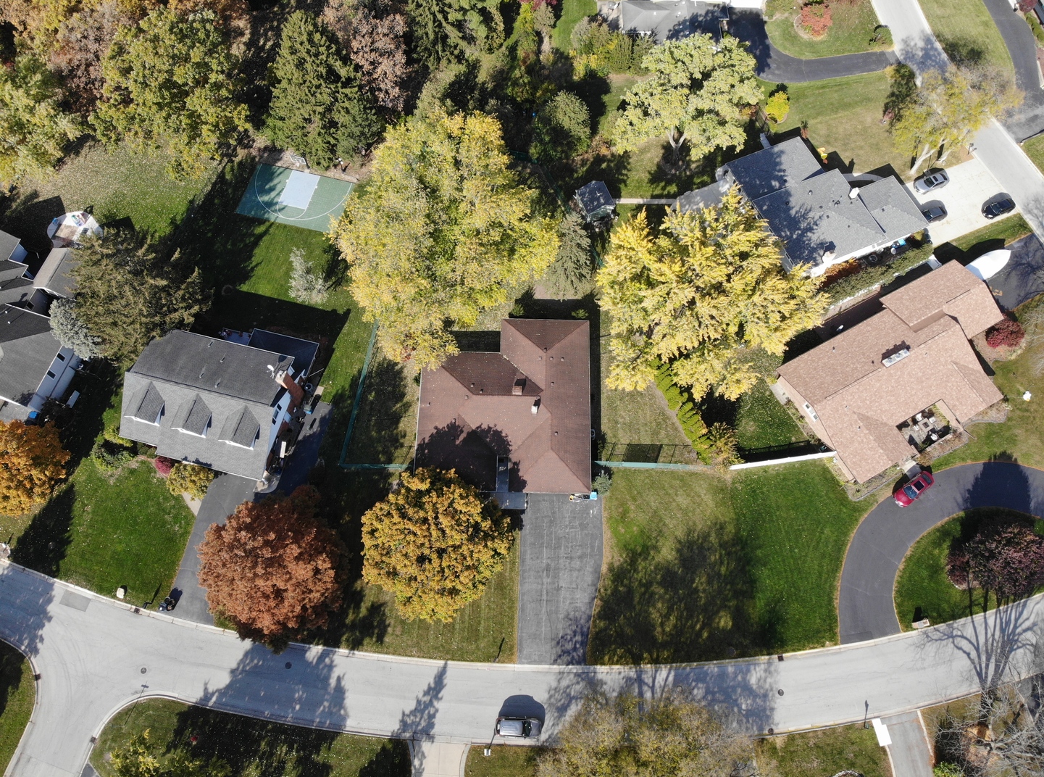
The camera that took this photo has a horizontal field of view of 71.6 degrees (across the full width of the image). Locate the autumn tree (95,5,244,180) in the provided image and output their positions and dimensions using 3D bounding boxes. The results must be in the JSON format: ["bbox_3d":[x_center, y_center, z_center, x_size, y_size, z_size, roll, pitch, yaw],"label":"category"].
[{"bbox_3d":[-42.692,-35.529,89.874,17.800,17.000,22.000,0,68,-1],"label":"autumn tree"}]

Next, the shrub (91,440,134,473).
[{"bbox_3d":[-44.555,7.318,78.837,4.636,1.600,3.781,0,67,0],"label":"shrub"}]

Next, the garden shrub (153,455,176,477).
[{"bbox_3d":[-38.818,8.364,78.548,2.343,1.400,2.451,0,67,0],"label":"garden shrub"}]

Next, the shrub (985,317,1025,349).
[{"bbox_3d":[58.489,-6.723,87.597,4.400,2.500,3.980,0,68,-1],"label":"shrub"}]

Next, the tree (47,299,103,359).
[{"bbox_3d":[-51.404,-7.732,81.752,5.301,7.990,5.301,0,67,0],"label":"tree"}]

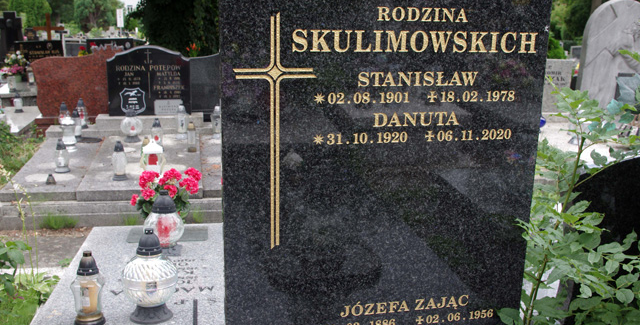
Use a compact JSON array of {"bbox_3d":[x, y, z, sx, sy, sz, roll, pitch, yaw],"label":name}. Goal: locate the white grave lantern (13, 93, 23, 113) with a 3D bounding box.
[{"bbox_3d":[-3.541,-0.707,7.476,0.117,0.223,0.117,-1,12,-10],"label":"white grave lantern"}]

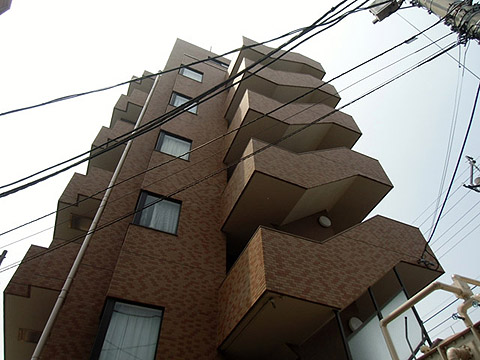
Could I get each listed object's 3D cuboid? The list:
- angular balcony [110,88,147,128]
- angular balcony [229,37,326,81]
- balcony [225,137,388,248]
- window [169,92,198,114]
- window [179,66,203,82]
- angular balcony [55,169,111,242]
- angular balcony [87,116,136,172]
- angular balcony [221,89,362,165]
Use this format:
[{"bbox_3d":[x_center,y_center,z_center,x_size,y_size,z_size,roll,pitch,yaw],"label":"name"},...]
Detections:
[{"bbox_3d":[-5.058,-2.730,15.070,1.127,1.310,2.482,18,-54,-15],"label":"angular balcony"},{"bbox_3d":[1.768,-5.074,16.228,4.478,2.757,2.082,18,-54,-15],"label":"angular balcony"},{"bbox_3d":[1.952,0.343,9.496,4.478,2.842,2.082,18,-54,-15],"label":"balcony"},{"bbox_3d":[-2.086,-2.834,12.515,1.053,1.192,0.146,18,-54,-15],"label":"window"},{"bbox_3d":[-2.148,-4.646,14.768,1.053,1.058,0.146,18,-54,-15],"label":"window"},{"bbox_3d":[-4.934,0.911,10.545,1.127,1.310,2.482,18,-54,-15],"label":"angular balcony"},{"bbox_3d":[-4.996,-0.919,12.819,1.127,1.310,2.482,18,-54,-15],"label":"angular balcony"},{"bbox_3d":[1.890,-1.488,11.771,4.478,2.842,2.082,18,-54,-15],"label":"angular balcony"}]

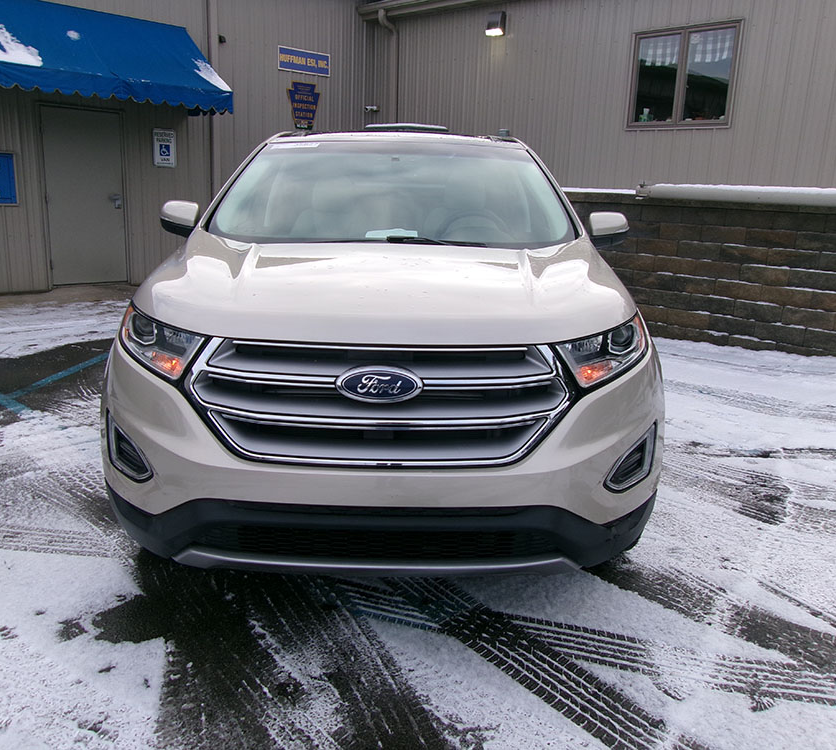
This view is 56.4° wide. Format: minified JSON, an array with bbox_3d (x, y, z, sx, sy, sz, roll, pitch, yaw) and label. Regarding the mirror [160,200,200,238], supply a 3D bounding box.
[{"bbox_3d":[-1.091,-0.709,3.587,0.205,0.185,0.160,1,12,-1],"label":"mirror"}]

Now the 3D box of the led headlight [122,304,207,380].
[{"bbox_3d":[-0.787,-0.104,2.386,0.365,0.175,0.390,1,12,-1],"label":"led headlight"}]

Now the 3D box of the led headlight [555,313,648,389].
[{"bbox_3d":[0.578,-0.075,2.400,0.365,0.175,0.390,1,12,-1],"label":"led headlight"}]

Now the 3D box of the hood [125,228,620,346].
[{"bbox_3d":[-0.102,-0.316,2.645,1.680,0.260,1.220,1,12,-1],"label":"hood"}]

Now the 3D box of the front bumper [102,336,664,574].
[{"bbox_3d":[-0.111,0.221,2.369,1.880,0.690,0.550,1,12,-1],"label":"front bumper"}]

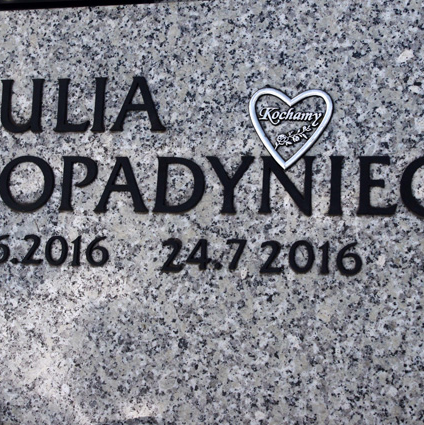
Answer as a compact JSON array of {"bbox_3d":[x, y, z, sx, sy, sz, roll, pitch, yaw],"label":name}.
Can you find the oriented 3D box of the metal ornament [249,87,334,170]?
[{"bbox_3d":[0.065,-0.070,0.782,0.072,0.069,0.008,4,-3,16],"label":"metal ornament"}]

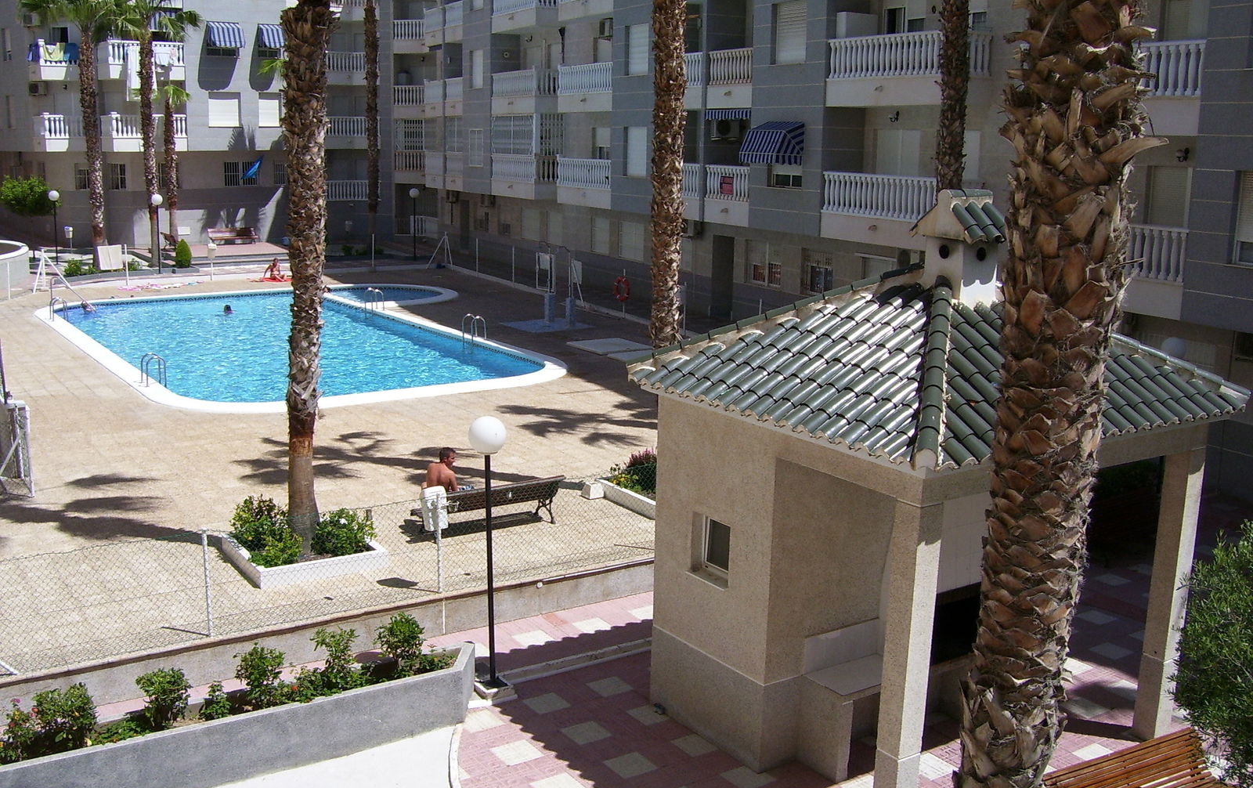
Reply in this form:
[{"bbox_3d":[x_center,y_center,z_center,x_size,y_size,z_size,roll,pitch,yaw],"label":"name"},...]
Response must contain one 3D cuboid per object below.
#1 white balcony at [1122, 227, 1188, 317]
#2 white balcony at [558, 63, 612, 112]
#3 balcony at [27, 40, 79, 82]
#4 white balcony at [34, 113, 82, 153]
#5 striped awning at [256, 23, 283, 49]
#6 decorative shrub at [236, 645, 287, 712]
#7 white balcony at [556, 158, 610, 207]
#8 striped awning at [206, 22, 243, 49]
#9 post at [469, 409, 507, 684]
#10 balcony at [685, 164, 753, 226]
[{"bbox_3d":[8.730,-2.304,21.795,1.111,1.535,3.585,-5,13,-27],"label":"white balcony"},{"bbox_3d":[-0.790,-9.629,38.821,1.200,1.440,3.900,-6,13,-27],"label":"white balcony"},{"bbox_3d":[-23.617,-13.762,50.837,1.525,1.550,1.400,-9,16,-39],"label":"balcony"},{"bbox_3d":[-23.597,-10.862,51.147,1.532,1.530,1.400,-9,16,-39],"label":"white balcony"},{"bbox_3d":[-14.975,-15.165,52.282,1.070,1.040,1.000,-6,13,-27],"label":"striped awning"},{"bbox_3d":[-3.441,2.656,11.533,0.490,0.650,0.460,-7,14,-32],"label":"decorative shrub"},{"bbox_3d":[-1.059,-7.519,43.719,1.100,1.650,3.400,-7,15,-35],"label":"white balcony"},{"bbox_3d":[-17.159,-15.347,52.643,1.331,1.131,0.750,-9,15,-39],"label":"striped awning"},{"bbox_3d":[-1.428,1.667,12.960,0.400,2.967,0.400,0,12,0],"label":"post"},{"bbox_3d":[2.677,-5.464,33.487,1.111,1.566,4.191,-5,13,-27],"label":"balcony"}]

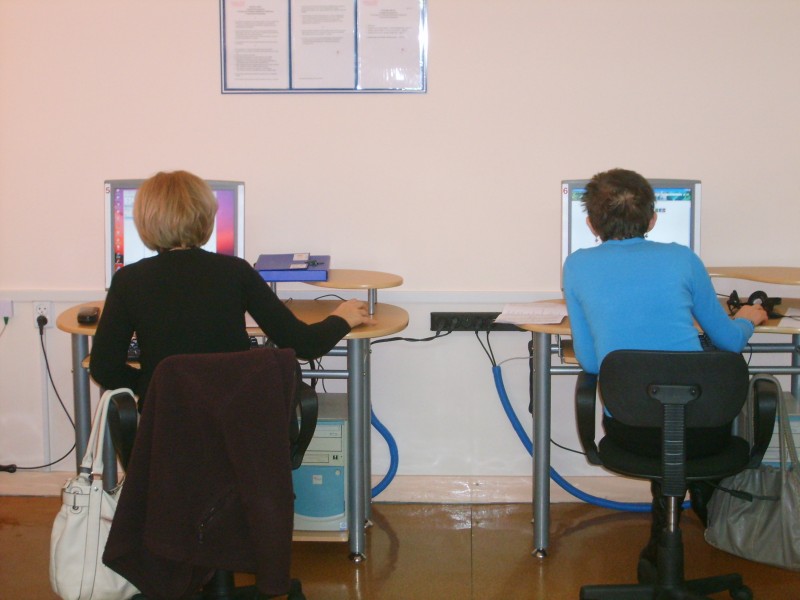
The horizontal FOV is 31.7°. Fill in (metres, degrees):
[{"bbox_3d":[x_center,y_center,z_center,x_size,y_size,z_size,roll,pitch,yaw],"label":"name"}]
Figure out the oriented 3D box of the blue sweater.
[{"bbox_3d":[0.742,0.052,4.052,0.570,0.470,0.500,0,9,2],"label":"blue sweater"}]

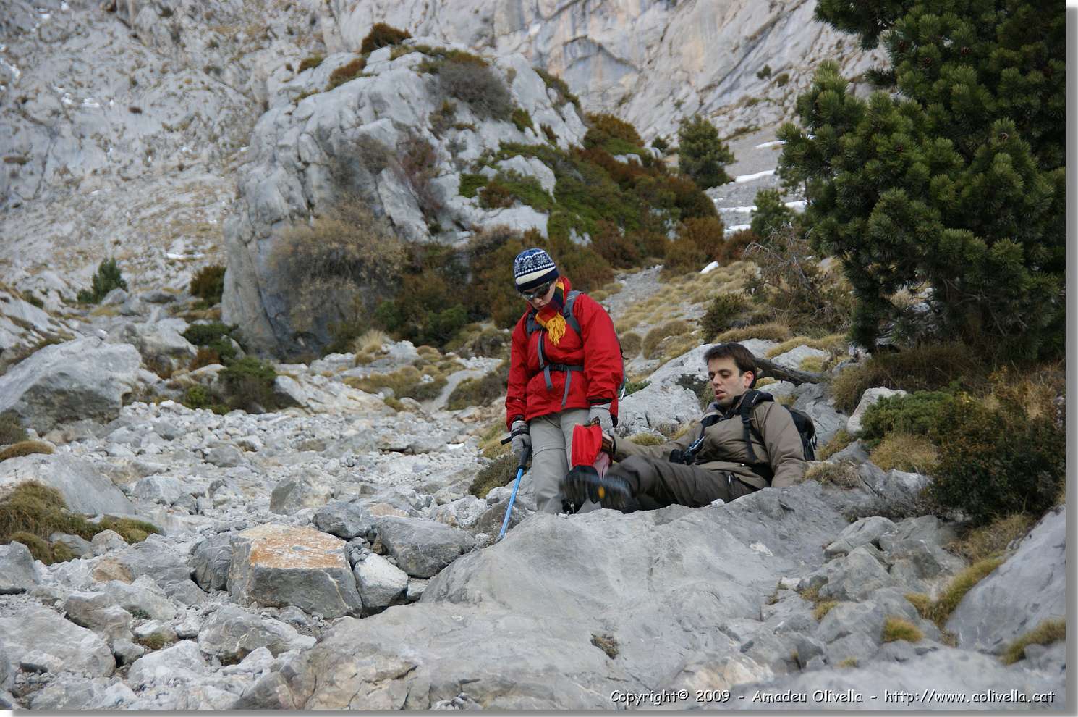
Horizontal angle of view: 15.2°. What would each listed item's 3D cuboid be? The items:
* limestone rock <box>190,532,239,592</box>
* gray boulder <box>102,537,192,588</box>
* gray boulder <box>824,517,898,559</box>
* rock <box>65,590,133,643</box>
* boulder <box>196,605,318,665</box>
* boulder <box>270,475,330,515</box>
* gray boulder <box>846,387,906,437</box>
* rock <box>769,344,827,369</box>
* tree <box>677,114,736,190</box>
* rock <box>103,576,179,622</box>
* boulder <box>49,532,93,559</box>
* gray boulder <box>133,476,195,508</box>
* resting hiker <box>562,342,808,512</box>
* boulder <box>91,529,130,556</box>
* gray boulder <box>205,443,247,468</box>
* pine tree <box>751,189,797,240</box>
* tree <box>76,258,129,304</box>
[{"bbox_3d":[-1.369,0.857,17.050,0.207,0.240,0.217,0,-3,0],"label":"limestone rock"},{"bbox_3d":[-1.657,0.862,17.150,0.373,0.208,0.298,0,-3,0],"label":"gray boulder"},{"bbox_3d":[1.216,0.679,15.300,0.279,0.157,0.223,0,-4,0],"label":"gray boulder"},{"bbox_3d":[-1.744,1.028,16.050,0.278,0.201,0.236,0,-3,0],"label":"rock"},{"bbox_3d":[-0.991,0.968,14.200,0.410,0.200,0.310,0,-3,0],"label":"boulder"},{"bbox_3d":[-1.106,0.628,18.750,0.286,0.179,0.229,0,-3,0],"label":"boulder"},{"bbox_3d":[1.544,0.244,18.550,0.275,0.229,0.234,0,-3,0],"label":"gray boulder"},{"bbox_3d":[1.287,-0.003,20.000,0.290,0.140,0.270,0,-3,0],"label":"rock"},{"bbox_3d":[2.886,-3.560,70.000,1.000,1.320,1.000,0,-3,0],"label":"tree"},{"bbox_3d":[-1.630,0.983,16.550,0.311,0.177,0.249,0,-3,0],"label":"rock"},{"bbox_3d":[-1.902,0.762,16.500,0.200,0.120,0.170,0,-3,0],"label":"boulder"},{"bbox_3d":[-1.727,0.609,18.600,0.288,0.148,0.231,0,-4,0],"label":"gray boulder"},{"bbox_3d":[0.592,0.291,16.350,1.100,0.740,0.680,3,-5,-40],"label":"resting hiker"},{"bbox_3d":[-1.718,0.734,16.200,0.149,0.109,0.127,0,-4,0],"label":"boulder"},{"bbox_3d":[-1.566,0.487,20.250,0.203,0.117,0.173,0,-3,0],"label":"gray boulder"},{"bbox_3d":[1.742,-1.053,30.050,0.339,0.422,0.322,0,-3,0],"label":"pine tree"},{"bbox_3d":[-5.067,-0.898,47.000,0.601,0.542,0.540,0,-4,0],"label":"tree"}]

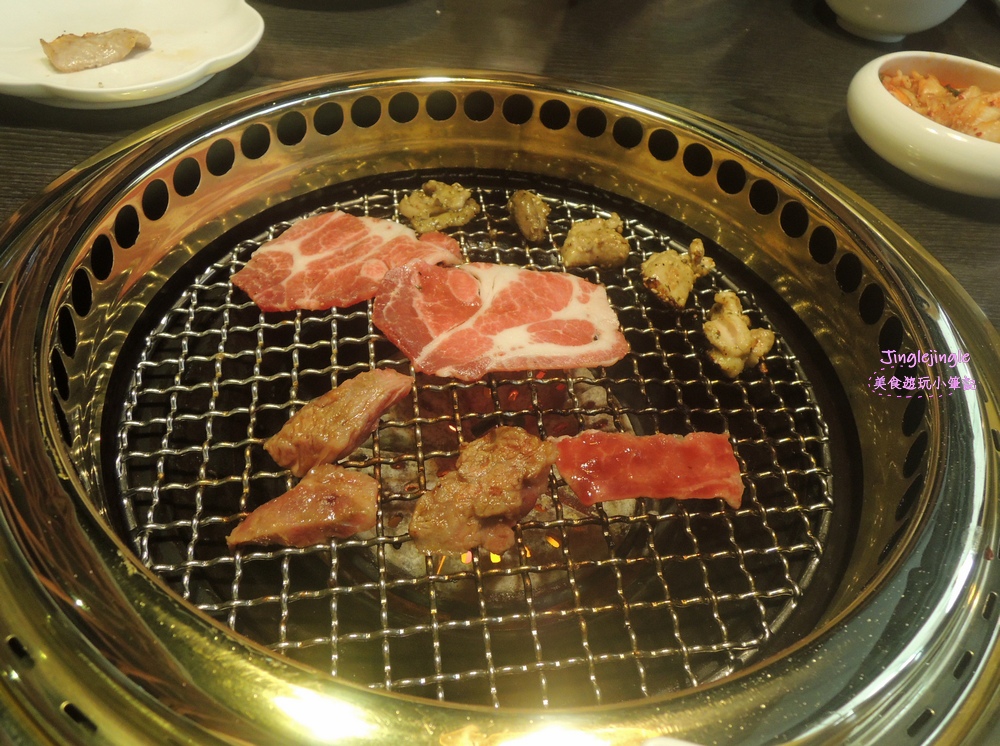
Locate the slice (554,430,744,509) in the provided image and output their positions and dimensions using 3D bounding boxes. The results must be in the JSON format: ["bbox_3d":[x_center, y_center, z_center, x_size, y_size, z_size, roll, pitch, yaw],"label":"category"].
[{"bbox_3d":[0.056,0.036,0.267,0.075,0.009,0.035,3,48,-4],"label":"slice"}]

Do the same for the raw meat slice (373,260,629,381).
[{"bbox_3d":[0.000,-0.025,0.313,0.116,0.012,0.077,4,48,-3],"label":"raw meat slice"}]

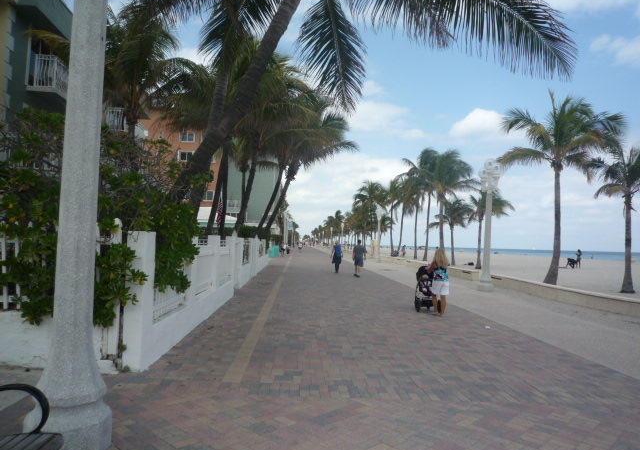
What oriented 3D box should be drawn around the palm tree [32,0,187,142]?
[{"bbox_3d":[-6.149,-2.445,13.821,4.700,8.540,4.700,2,-2,-2],"label":"palm tree"}]

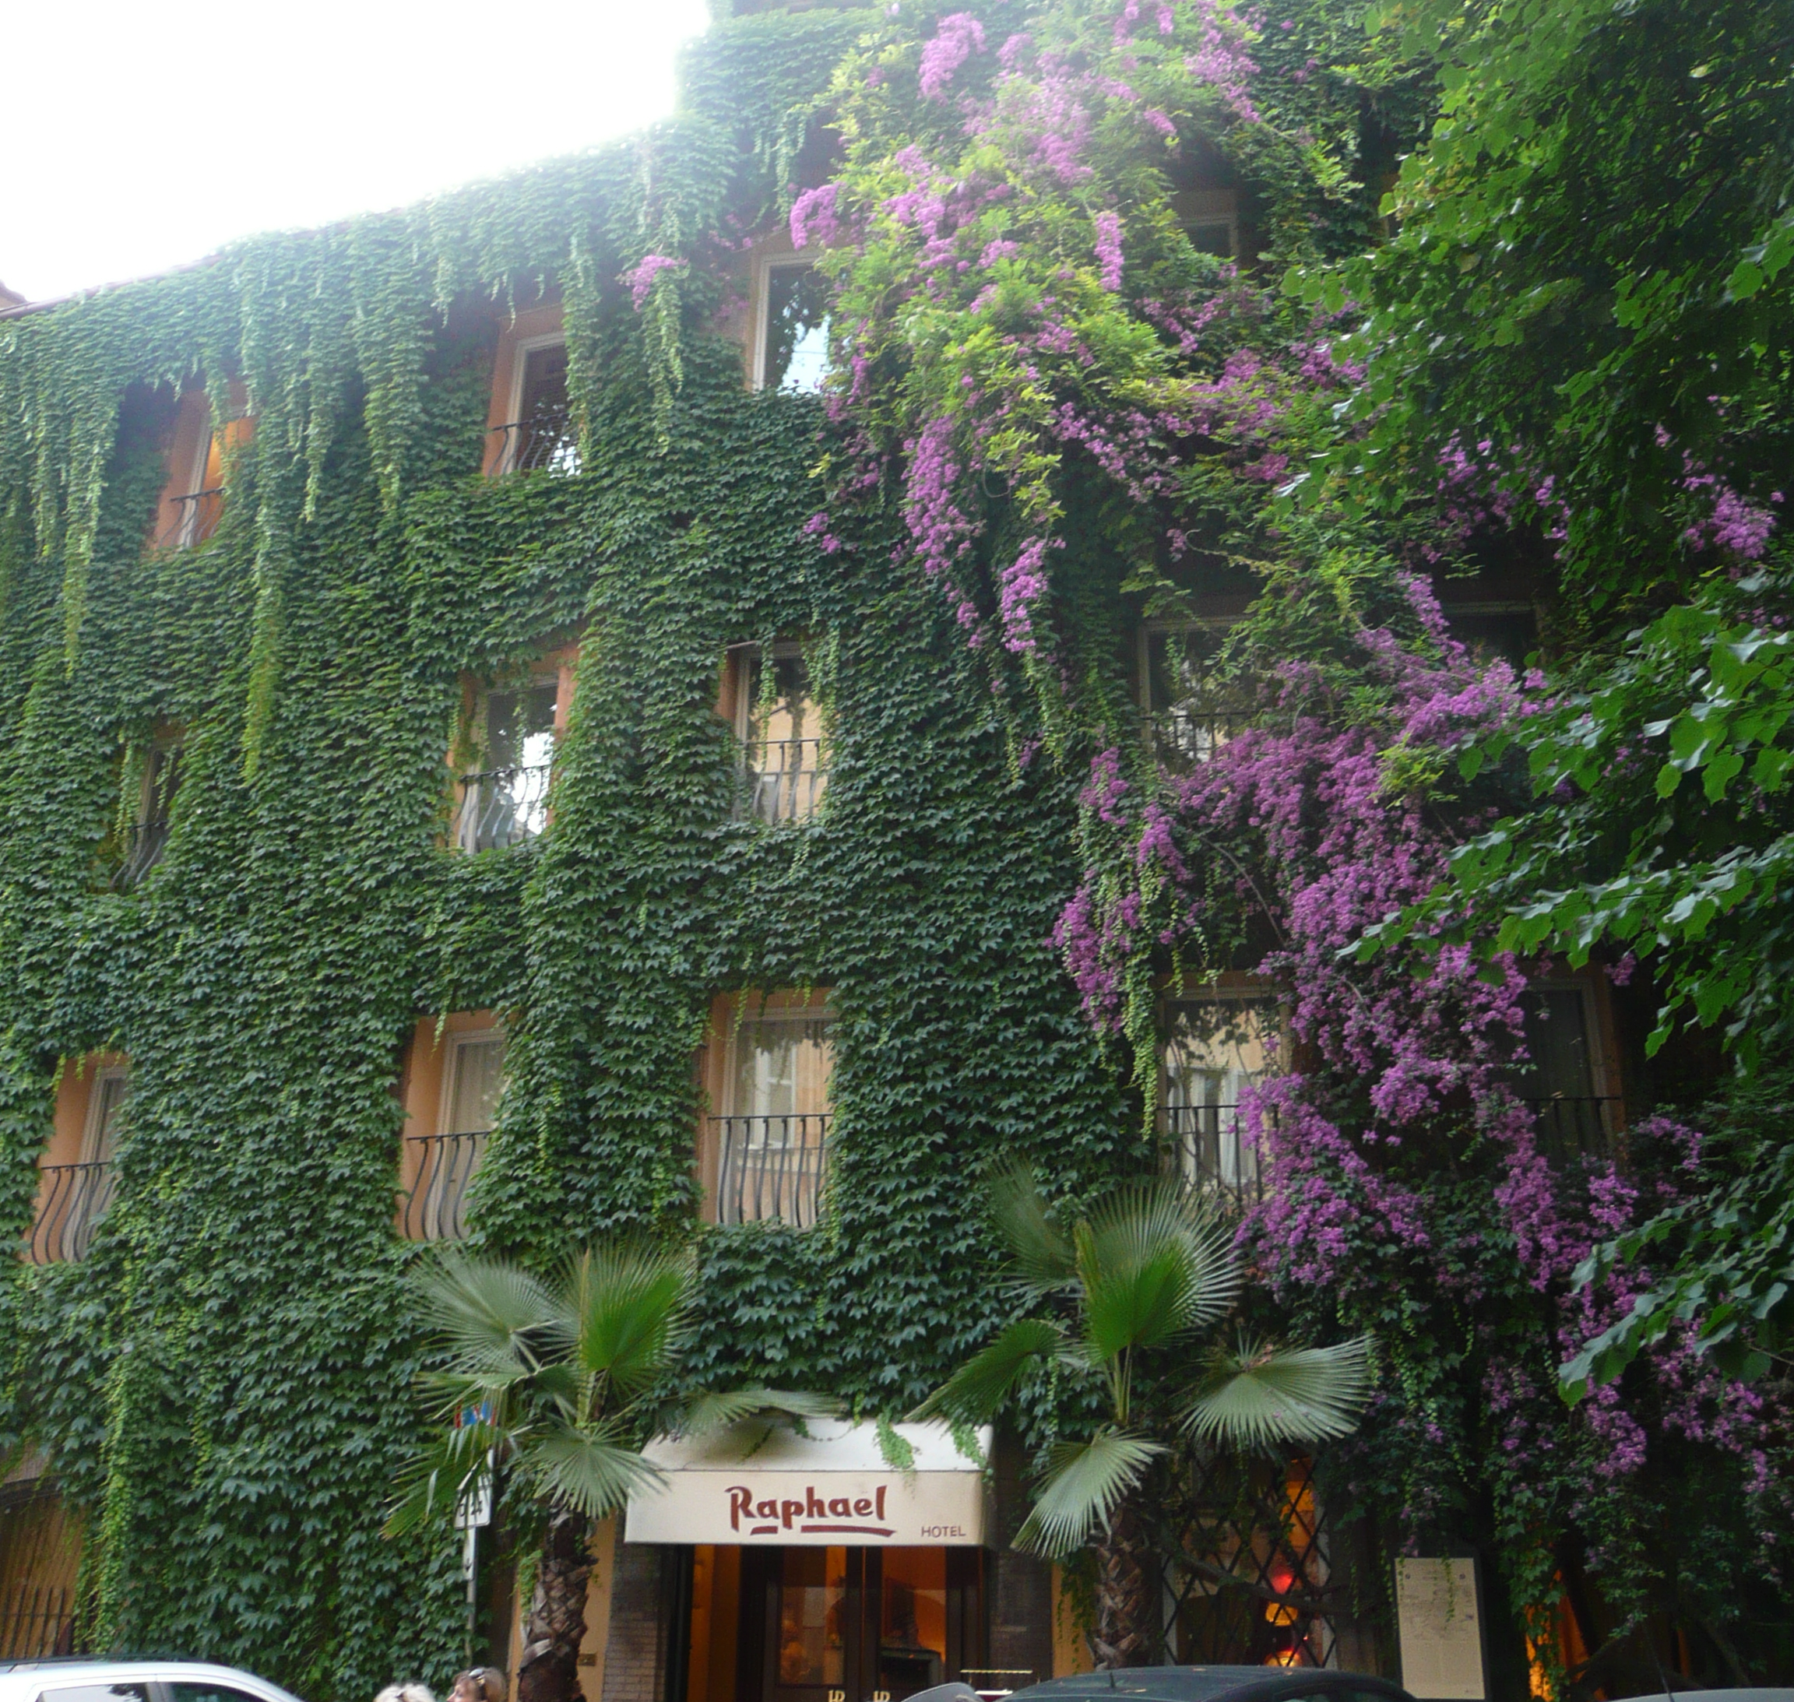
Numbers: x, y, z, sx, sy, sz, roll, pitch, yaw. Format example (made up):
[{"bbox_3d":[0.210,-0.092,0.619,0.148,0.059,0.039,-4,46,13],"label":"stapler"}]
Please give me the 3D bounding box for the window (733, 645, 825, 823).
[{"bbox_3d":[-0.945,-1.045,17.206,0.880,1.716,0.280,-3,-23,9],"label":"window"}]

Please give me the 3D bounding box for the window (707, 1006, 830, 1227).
[{"bbox_3d":[-0.980,2.162,15.914,1.050,1.873,0.280,-3,-23,9],"label":"window"}]

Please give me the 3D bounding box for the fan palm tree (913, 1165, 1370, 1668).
[{"bbox_3d":[1.662,4.071,13.179,3.000,3.750,2.400,-3,-22,8],"label":"fan palm tree"}]

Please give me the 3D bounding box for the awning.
[{"bbox_3d":[-0.603,4.604,14.104,2.550,0.890,0.750,-3,-23,9],"label":"awning"}]

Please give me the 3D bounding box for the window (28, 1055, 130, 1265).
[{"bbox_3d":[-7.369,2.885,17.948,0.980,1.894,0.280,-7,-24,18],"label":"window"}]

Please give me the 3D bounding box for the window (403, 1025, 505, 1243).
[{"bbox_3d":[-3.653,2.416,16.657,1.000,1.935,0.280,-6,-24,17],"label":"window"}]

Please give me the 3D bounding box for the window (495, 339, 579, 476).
[{"bbox_3d":[-3.379,-4.369,18.976,0.920,1.680,0.200,-7,-23,19],"label":"window"}]

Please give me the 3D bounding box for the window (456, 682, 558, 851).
[{"bbox_3d":[-3.433,-0.772,17.575,0.900,1.680,0.200,-7,-23,19],"label":"window"}]

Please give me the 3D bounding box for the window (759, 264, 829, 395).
[{"bbox_3d":[-0.913,-5.011,18.485,0.920,1.660,0.200,-3,-22,8],"label":"window"}]

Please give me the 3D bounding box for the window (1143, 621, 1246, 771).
[{"bbox_3d":[2.612,-1.224,16.443,0.980,1.620,0.200,-3,-22,8],"label":"window"}]

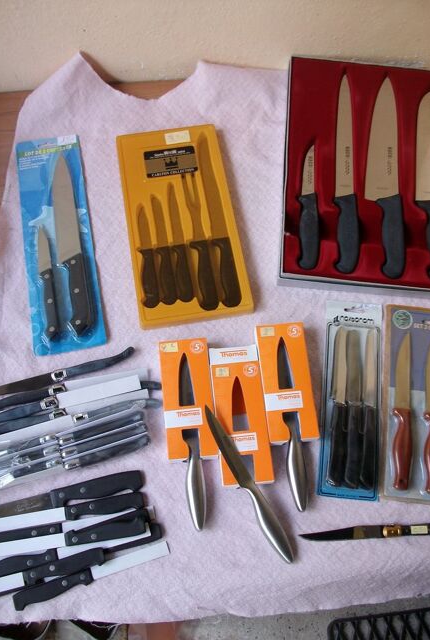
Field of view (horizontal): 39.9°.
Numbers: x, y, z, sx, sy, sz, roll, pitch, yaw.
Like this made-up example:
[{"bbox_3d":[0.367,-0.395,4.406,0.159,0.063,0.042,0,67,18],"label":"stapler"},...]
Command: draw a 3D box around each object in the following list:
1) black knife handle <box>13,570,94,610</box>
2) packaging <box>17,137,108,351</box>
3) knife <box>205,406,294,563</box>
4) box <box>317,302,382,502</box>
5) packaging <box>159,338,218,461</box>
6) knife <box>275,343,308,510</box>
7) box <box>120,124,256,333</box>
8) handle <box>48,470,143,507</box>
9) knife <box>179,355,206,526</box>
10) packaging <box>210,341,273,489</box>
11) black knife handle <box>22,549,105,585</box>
[{"bbox_3d":[-0.192,0.323,0.711,0.094,0.015,0.022,-19,71,-9],"label":"black knife handle"},{"bbox_3d":[-0.234,-0.126,0.876,0.099,0.024,0.358,-10,70,-5],"label":"packaging"},{"bbox_3d":[0.043,0.206,0.753,0.024,0.019,0.221,-27,77,-11],"label":"knife"},{"bbox_3d":[0.188,0.099,0.806,0.080,0.020,0.275,7,69,1],"label":"box"},{"bbox_3d":[-0.035,0.106,0.795,0.065,0.022,0.160,-5,69,-4],"label":"packaging"},{"bbox_3d":[0.100,0.133,0.788,0.024,0.020,0.233,-4,69,-3],"label":"knife"},{"bbox_3d":[-0.051,-0.148,0.887,0.157,0.030,0.315,-9,70,-5],"label":"box"},{"bbox_3d":[-0.146,0.214,0.751,0.120,0.016,0.029,-11,70,-6],"label":"handle"},{"bbox_3d":[-0.030,0.154,0.776,0.027,0.020,0.234,-4,69,-3],"label":"knife"},{"bbox_3d":[0.034,0.125,0.790,0.065,0.022,0.184,-5,69,-4],"label":"packaging"},{"bbox_3d":[-0.180,0.298,0.713,0.095,0.015,0.024,-16,71,-8],"label":"black knife handle"}]

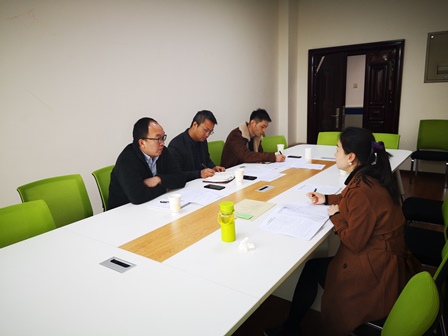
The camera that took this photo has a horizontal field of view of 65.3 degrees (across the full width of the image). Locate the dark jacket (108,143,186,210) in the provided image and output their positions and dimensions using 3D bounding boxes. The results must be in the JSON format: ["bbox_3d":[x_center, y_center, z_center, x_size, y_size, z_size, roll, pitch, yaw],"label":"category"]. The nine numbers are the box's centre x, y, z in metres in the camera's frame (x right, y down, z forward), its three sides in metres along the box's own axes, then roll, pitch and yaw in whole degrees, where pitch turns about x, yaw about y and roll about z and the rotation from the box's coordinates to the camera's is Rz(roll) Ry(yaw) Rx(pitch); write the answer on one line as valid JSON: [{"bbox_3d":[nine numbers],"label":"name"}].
[{"bbox_3d":[-0.555,0.119,2.583,0.520,0.620,0.560,5,14,29],"label":"dark jacket"}]

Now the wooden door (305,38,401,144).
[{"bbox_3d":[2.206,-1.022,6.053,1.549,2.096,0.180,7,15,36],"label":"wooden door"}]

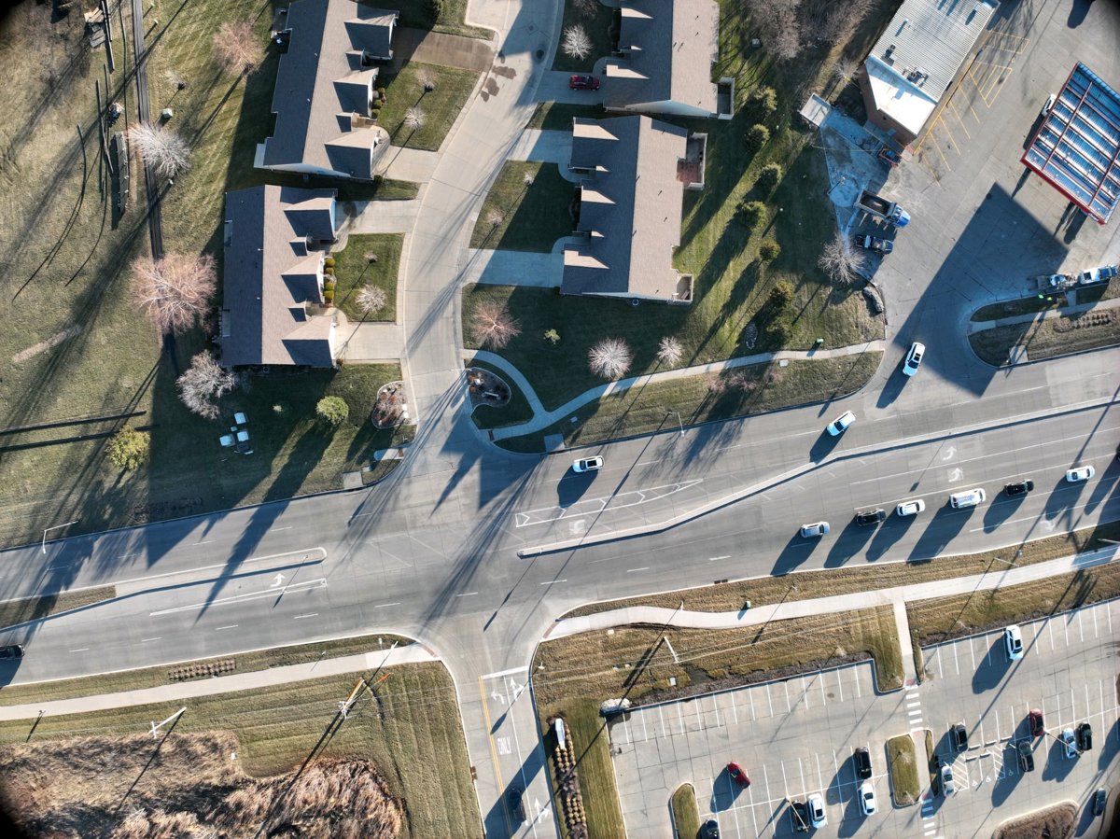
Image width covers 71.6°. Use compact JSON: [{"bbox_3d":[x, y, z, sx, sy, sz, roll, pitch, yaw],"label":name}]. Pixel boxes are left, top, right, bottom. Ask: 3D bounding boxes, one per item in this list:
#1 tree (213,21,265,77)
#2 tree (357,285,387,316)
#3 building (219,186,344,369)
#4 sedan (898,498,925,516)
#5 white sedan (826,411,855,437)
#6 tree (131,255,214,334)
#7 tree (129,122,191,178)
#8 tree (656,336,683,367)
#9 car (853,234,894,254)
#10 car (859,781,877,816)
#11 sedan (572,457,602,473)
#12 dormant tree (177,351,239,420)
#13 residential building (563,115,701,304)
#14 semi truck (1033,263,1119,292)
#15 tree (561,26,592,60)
[{"bbox_3d":[-44.790,-51.890,109.250,6.900,8.500,6.900,0,90,0],"label":"tree"},{"bbox_3d":[-28.134,-17.866,116.700,4.200,5.200,4.300,0,90,-1],"label":"tree"},{"bbox_3d":[-39.670,-20.030,110.350,16.700,6.300,25.600,1,90,0],"label":"building"},{"bbox_3d":[51.050,12.880,112.770,4.650,1.470,1.830,-13,90,0],"label":"sedan"},{"bbox_3d":[41.033,0.682,113.380,4.500,1.500,1.820,-36,90,0],"label":"white sedan"},{"bbox_3d":[-55.857,-18.184,113.552,11.500,11.000,11.600,0,90,-1],"label":"tree"},{"bbox_3d":[-56.079,-37.737,109.358,6.800,8.500,6.800,0,90,0],"label":"tree"},{"bbox_3d":[16.436,-10.283,117.029,4.000,5.300,4.200,0,90,-1],"label":"tree"},{"bbox_3d":[48.144,-26.770,119.064,5.500,1.900,2.000,13,90,0],"label":"car"},{"bbox_3d":[45.132,55.526,113.746,1.800,1.450,4.600,-8,90,0],"label":"car"},{"bbox_3d":[4.382,6.880,118.719,4.600,1.600,1.850,-10,90,-1],"label":"sedan"},{"bbox_3d":[-49.110,-4.730,109.350,8.200,8.300,9.200,0,90,0],"label":"dormant tree"},{"bbox_3d":[10.138,-31.549,116.486,18.000,6.400,26.200,5,90,-1],"label":"residential building"},{"bbox_3d":[73.800,-20.280,111.700,11.600,3.600,2.550,-10,90,0],"label":"semi truck"},{"bbox_3d":[2.571,-56.292,116.692,4.400,6.000,4.700,0,90,-1],"label":"tree"}]

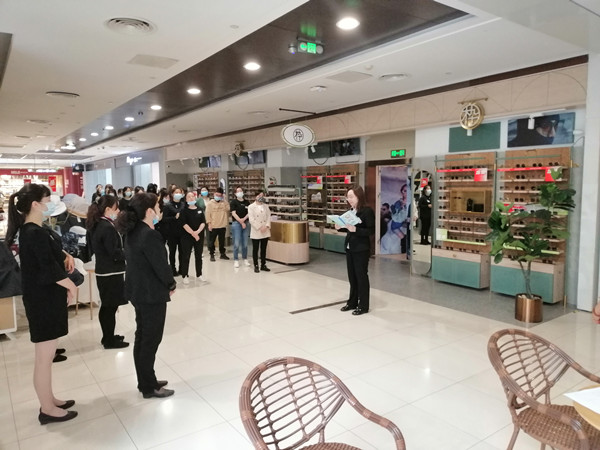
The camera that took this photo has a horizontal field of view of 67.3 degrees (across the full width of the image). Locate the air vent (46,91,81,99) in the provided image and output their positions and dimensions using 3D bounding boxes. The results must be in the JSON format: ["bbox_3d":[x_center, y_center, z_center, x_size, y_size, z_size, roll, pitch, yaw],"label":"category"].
[{"bbox_3d":[-3.914,-2.160,7.459,0.500,0.060,0.500,-5,7,-35],"label":"air vent"}]

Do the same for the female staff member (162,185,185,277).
[{"bbox_3d":[-2.299,0.126,8.255,0.450,1.603,0.300,-3,6,-23],"label":"female staff member"}]

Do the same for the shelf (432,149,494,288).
[{"bbox_3d":[2.508,-0.081,6.926,0.340,2.030,0.860,-5,7,-35],"label":"shelf"}]

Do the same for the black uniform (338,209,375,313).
[{"bbox_3d":[0.704,0.420,5.698,0.420,1.330,0.450,-5,7,-35],"label":"black uniform"}]

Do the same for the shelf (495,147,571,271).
[{"bbox_3d":[3.168,-0.277,6.197,0.280,1.500,0.890,-5,7,-35],"label":"shelf"}]

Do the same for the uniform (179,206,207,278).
[{"bbox_3d":[-1.830,0.300,7.700,0.440,1.230,0.280,-5,7,-35],"label":"uniform"}]

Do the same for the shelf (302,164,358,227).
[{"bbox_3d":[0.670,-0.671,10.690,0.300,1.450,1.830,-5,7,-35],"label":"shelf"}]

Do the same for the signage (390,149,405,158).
[{"bbox_3d":[1.925,-1.407,8.876,0.050,0.160,0.370,-5,7,-35],"label":"signage"}]

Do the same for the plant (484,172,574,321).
[{"bbox_3d":[2.723,0.214,5.351,0.920,1.780,0.950,-5,7,-35],"label":"plant"}]

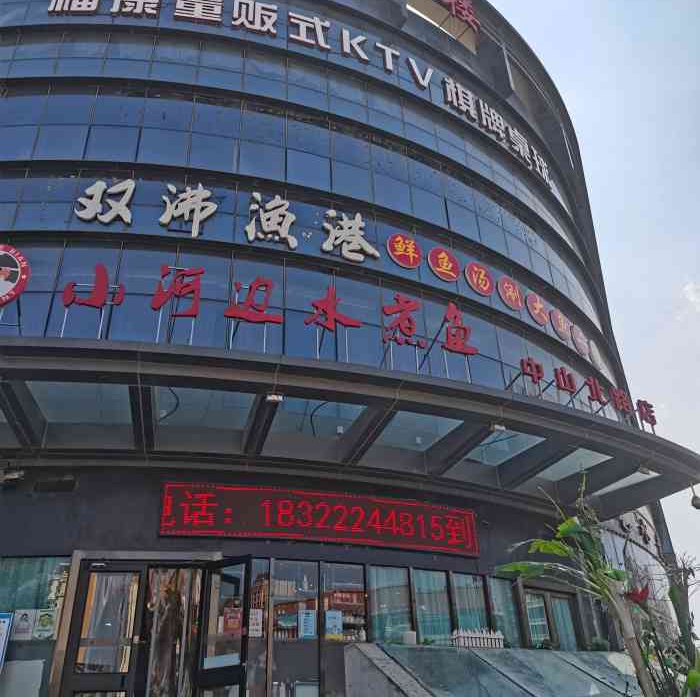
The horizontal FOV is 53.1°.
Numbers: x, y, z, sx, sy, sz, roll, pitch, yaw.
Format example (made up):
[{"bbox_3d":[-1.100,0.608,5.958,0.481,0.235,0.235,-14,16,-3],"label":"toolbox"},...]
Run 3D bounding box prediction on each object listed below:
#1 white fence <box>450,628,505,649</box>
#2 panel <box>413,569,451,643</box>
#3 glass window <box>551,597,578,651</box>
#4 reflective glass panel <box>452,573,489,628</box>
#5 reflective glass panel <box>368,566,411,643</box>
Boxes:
[{"bbox_3d":[2.012,4.626,11.159,0.900,0.310,0.200,15,-35,-28],"label":"white fence"},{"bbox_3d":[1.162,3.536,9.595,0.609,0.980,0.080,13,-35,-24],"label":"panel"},{"bbox_3d":[4.023,5.171,13.120,0.620,0.950,0.100,23,-39,-37],"label":"glass window"},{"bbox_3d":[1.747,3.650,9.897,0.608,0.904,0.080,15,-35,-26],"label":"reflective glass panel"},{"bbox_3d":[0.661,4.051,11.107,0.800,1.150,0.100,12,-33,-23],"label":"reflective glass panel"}]

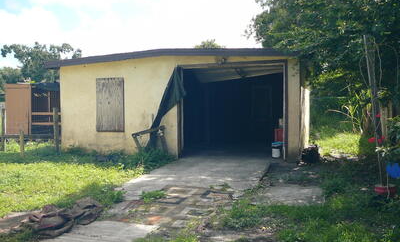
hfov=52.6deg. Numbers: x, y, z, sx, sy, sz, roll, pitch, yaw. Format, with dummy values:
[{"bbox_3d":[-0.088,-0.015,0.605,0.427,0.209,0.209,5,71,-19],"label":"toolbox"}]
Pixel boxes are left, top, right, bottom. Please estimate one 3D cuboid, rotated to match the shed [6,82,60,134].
[{"bbox_3d":[-5.650,-0.448,15.396,2.600,1.930,2.000,0,3,5],"label":"shed"}]

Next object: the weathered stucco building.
[{"bbox_3d":[0.237,-0.638,13.245,6.900,2.680,7.000,1,3,17],"label":"weathered stucco building"}]

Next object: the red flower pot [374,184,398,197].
[{"bbox_3d":[2.760,1.028,6.007,0.310,0.160,0.310,0,3,0],"label":"red flower pot"}]

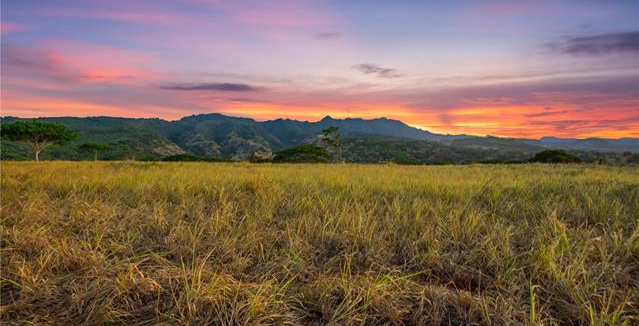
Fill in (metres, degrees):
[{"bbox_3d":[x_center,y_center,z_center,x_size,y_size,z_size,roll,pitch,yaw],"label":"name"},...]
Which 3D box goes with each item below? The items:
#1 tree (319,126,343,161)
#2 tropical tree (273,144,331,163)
[{"bbox_3d":[2.740,-4.020,66.000,4.940,8.490,4.600,0,0,0],"label":"tree"},{"bbox_3d":[-4.030,-2.070,68.000,13.030,4.830,11.000,0,0,0],"label":"tropical tree"}]

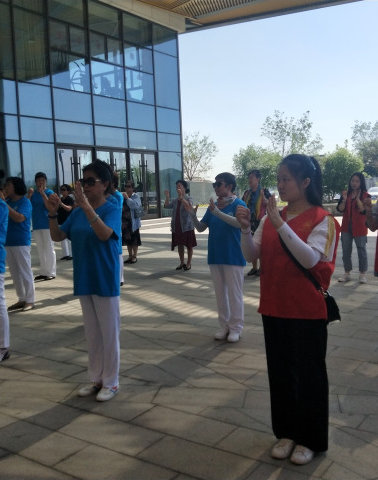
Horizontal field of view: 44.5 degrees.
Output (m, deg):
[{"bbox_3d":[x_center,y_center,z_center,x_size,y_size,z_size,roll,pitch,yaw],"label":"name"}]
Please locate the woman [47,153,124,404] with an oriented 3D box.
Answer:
[{"bbox_3d":[-0.680,0.280,3.060,0.500,1.600,0.450,4,8,42],"label":"woman"}]

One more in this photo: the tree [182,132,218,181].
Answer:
[{"bbox_3d":[0.530,-5.800,37.000,3.500,5.600,3.500,-2,6,0],"label":"tree"}]

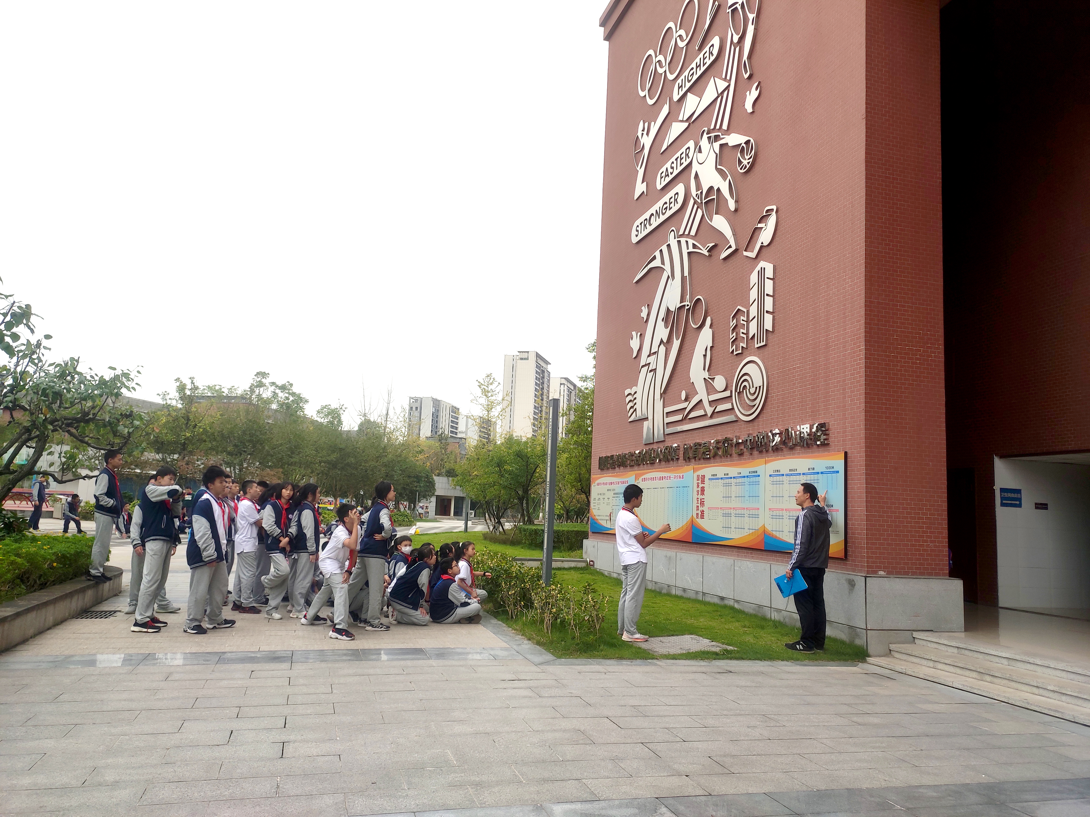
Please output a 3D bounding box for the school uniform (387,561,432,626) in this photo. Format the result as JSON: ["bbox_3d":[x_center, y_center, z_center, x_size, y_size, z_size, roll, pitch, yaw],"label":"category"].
[{"bbox_3d":[-1.603,2.203,9.422,0.540,0.720,0.460,4,-8,-7],"label":"school uniform"}]

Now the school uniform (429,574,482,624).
[{"bbox_3d":[-1.113,2.354,9.792,0.600,0.570,0.540,4,-8,-8],"label":"school uniform"}]

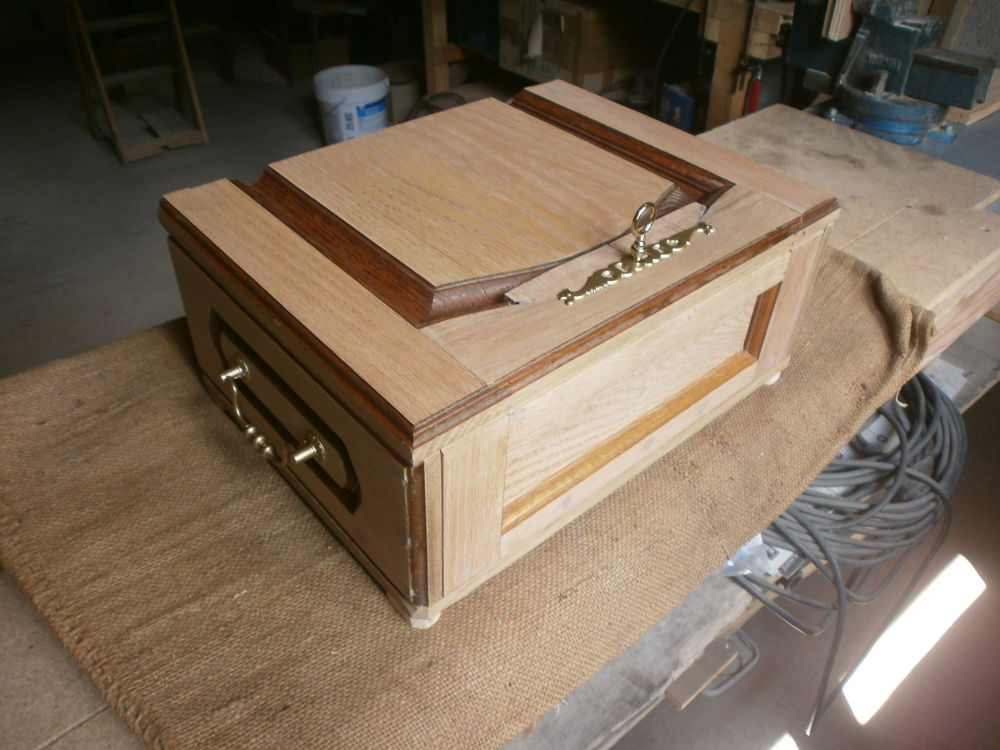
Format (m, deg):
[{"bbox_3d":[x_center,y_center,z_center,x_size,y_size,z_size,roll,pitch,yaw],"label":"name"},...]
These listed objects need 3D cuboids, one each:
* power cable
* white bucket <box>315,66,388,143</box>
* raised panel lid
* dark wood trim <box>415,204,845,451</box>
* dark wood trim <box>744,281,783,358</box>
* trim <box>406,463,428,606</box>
[{"bbox_3d":[0.442,0.251,0.995,0.391,0.335,0.177,-28,49,-31],"label":"power cable"},{"bbox_3d":[-0.602,-1.058,3.232,0.305,0.335,0.305,1,40,-1],"label":"white bucket"},{"bbox_3d":[-0.018,-0.171,0.719,0.326,0.019,0.293,-28,49,-31],"label":"raised panel lid"},{"bbox_3d":[0.126,-0.058,0.593,0.479,0.018,0.013,-28,49,-31],"label":"dark wood trim"},{"bbox_3d":[0.241,-0.047,0.734,0.024,0.087,0.012,-28,49,-31],"label":"dark wood trim"},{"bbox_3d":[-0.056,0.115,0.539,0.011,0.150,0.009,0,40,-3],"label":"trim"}]

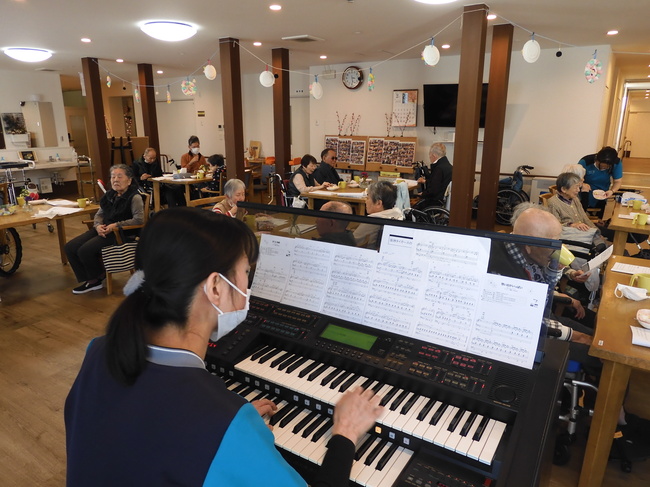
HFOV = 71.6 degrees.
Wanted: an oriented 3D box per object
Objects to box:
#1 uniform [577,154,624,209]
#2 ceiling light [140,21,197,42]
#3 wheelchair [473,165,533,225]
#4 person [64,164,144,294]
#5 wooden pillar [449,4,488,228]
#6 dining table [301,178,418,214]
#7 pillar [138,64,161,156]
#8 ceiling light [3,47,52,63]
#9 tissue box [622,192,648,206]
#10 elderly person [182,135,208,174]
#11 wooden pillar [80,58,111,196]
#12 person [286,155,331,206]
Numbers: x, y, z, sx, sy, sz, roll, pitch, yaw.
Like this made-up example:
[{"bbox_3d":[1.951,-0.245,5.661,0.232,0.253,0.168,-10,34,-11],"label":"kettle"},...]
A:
[{"bbox_3d":[2.920,-0.661,4.803,0.450,0.580,0.360,7,17,25],"label":"uniform"},{"bbox_3d":[-1.627,-2.209,4.724,0.550,0.130,0.550,0,15,0],"label":"ceiling light"},{"bbox_3d":[2.596,-0.724,6.641,0.980,0.870,0.580,10,18,32],"label":"wheelchair"},{"bbox_3d":[-1.955,-0.133,4.090,0.520,1.150,0.780,10,18,32],"label":"person"},{"bbox_3d":[1.369,-0.911,4.371,0.176,2.495,0.176,10,18,32],"label":"wooden pillar"},{"bbox_3d":[0.503,-0.359,5.753,0.890,0.700,1.480,10,18,32],"label":"dining table"},{"bbox_3d":[-3.221,-1.959,8.418,0.172,2.582,0.172,8,17,30],"label":"pillar"},{"bbox_3d":[-4.275,-2.713,6.503,0.580,0.140,0.580,10,18,32],"label":"ceiling light"},{"bbox_3d":[3.415,-0.474,4.960,0.260,0.115,0.130,8,17,30],"label":"tissue box"},{"bbox_3d":[-2.094,-1.107,7.322,0.500,1.253,0.750,-4,16,-14],"label":"elderly person"},{"bbox_3d":[-3.748,-1.769,7.494,0.170,2.440,0.170,10,18,32],"label":"wooden pillar"},{"bbox_3d":[-0.163,-0.688,6.355,0.750,1.130,0.460,8,17,30],"label":"person"}]

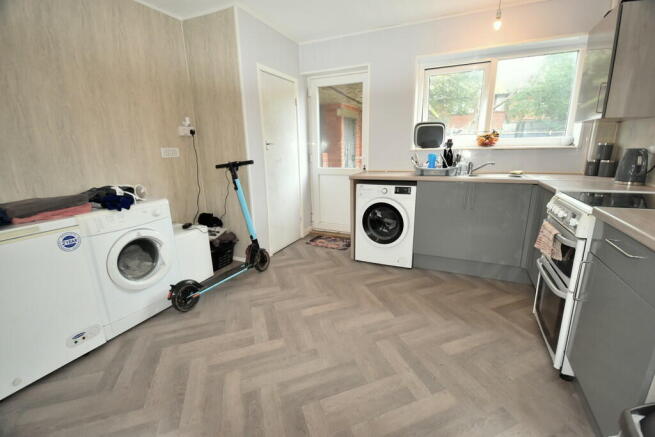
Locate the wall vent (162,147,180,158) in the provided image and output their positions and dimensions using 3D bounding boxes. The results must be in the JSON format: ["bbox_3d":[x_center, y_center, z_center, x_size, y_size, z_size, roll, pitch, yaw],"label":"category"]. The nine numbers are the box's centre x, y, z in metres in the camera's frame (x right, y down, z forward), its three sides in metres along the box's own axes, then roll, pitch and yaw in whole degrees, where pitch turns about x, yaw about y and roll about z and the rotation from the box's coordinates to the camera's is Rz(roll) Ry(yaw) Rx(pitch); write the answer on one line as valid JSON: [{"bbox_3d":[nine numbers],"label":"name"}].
[{"bbox_3d":[-1.515,-0.637,2.647,0.020,0.093,0.190,6,16,25],"label":"wall vent"}]

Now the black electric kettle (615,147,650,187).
[{"bbox_3d":[2.125,-0.357,1.888,0.155,0.243,0.195,-3,14,-7],"label":"black electric kettle"}]

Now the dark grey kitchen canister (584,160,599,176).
[{"bbox_3d":[2.406,-0.451,2.461,0.095,0.138,0.095,6,16,25],"label":"dark grey kitchen canister"}]

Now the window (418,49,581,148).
[{"bbox_3d":[1.656,-1.168,2.817,1.420,0.860,0.100,6,16,26],"label":"window"}]

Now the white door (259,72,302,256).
[{"bbox_3d":[-0.544,-0.621,3.327,0.050,2.010,0.735,6,16,24],"label":"white door"}]

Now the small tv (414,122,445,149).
[{"bbox_3d":[1.159,-0.944,3.104,0.325,0.285,0.130,6,16,24],"label":"small tv"}]

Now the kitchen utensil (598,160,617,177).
[{"bbox_3d":[2.563,-0.448,2.485,0.108,0.143,0.108,6,16,24],"label":"kitchen utensil"}]

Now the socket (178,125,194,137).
[{"bbox_3d":[-1.419,-0.875,2.756,0.040,0.092,0.165,6,16,24],"label":"socket"}]

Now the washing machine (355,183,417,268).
[{"bbox_3d":[0.701,0.019,3.037,0.605,0.845,0.550,6,16,26],"label":"washing machine"}]

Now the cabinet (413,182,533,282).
[{"bbox_3d":[1.394,0.069,2.767,0.910,0.873,0.580,6,16,24],"label":"cabinet"}]

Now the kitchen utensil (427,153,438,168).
[{"bbox_3d":[1.108,-0.598,2.881,0.095,0.165,0.090,6,16,24],"label":"kitchen utensil"}]

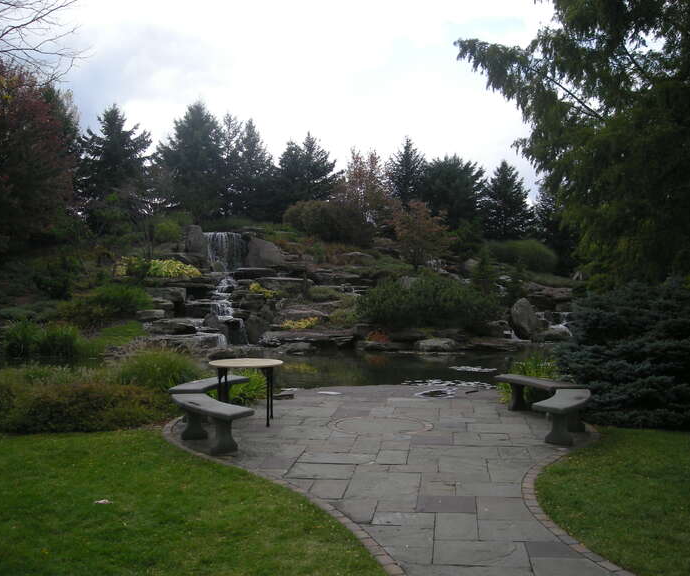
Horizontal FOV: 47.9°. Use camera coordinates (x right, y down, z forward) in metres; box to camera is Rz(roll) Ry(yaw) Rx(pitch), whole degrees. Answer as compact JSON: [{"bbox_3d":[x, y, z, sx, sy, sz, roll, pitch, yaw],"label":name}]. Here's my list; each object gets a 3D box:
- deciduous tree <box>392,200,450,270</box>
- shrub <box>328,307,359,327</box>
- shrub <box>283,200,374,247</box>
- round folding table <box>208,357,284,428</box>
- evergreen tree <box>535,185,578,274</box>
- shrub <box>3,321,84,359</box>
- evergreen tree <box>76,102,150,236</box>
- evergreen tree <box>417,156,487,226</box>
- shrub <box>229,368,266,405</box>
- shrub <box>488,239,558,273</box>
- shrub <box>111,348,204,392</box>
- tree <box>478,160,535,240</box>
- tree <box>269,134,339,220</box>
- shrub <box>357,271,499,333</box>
[{"bbox_3d":[3.111,-2.164,32.000,2.390,2.885,2.300,0,0,0],"label":"deciduous tree"},{"bbox_3d":[-0.047,0.899,24.500,1.010,0.631,0.900,0,0,0],"label":"shrub"},{"bbox_3d":[-0.765,-2.990,36.000,4.173,2.133,3.200,0,0,0],"label":"shrub"},{"bbox_3d":[-1.196,1.267,9.430,0.920,0.740,0.920,0,0,0],"label":"round folding table"},{"bbox_3d":[8.988,-2.444,33.000,1.960,3.910,1.960,0,1,0],"label":"evergreen tree"},{"bbox_3d":[-8.076,1.366,20.800,2.143,0.991,1.500,0,0,0],"label":"shrub"},{"bbox_3d":[-12.467,-6.355,42.000,4.003,7.140,3.900,0,0,0],"label":"evergreen tree"},{"bbox_3d":[5.898,-5.233,43.000,3.766,4.319,3.700,0,0,0],"label":"evergreen tree"},{"bbox_3d":[-1.408,1.394,11.100,0.620,0.490,0.580,0,0,0],"label":"shrub"},{"bbox_3d":[7.772,-1.423,34.000,3.065,1.489,2.500,0,0,0],"label":"shrub"},{"bbox_3d":[-2.690,1.255,11.200,1.360,0.760,1.200,0,0,0],"label":"shrub"},{"bbox_3d":[9.567,-5.184,46.000,3.200,4.740,3.100,0,0,0],"label":"tree"},{"bbox_3d":[-1.825,-4.981,35.000,3.160,4.060,3.160,0,1,0],"label":"tree"},{"bbox_3d":[2.183,0.353,20.300,3.640,1.620,2.900,0,1,0],"label":"shrub"}]

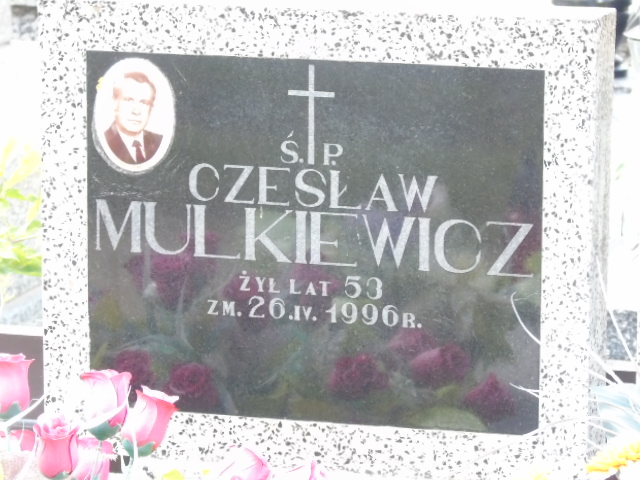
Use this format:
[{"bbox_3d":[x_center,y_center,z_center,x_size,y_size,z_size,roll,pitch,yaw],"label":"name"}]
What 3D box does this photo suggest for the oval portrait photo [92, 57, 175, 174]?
[{"bbox_3d":[-0.198,-0.129,3.614,0.092,0.125,0.010,3,12,14],"label":"oval portrait photo"}]

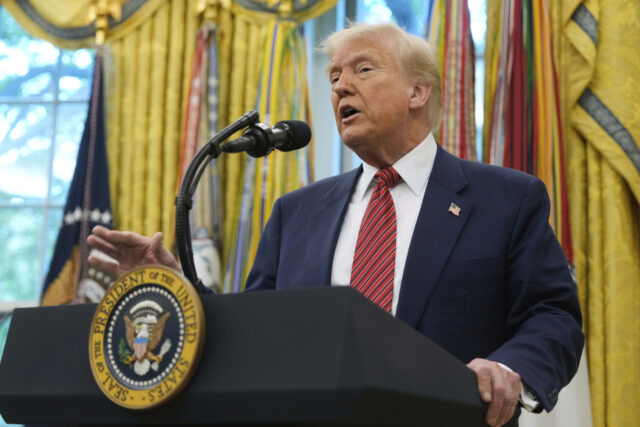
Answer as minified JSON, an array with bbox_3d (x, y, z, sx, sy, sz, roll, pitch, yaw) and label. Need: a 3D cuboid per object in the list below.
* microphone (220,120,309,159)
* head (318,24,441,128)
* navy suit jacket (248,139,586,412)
[{"bbox_3d":[-0.083,-0.112,1.880,0.047,0.050,0.172,-9,3,45],"label":"microphone"},{"bbox_3d":[0.116,-0.243,2.330,0.185,0.250,0.235,-10,-14,39],"label":"head"},{"bbox_3d":[0.120,0.245,2.230,0.660,0.770,0.450,-4,-12,28],"label":"navy suit jacket"}]

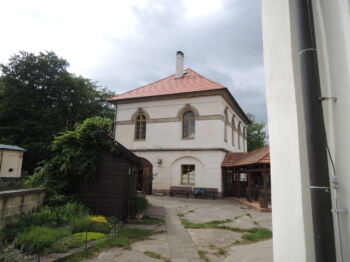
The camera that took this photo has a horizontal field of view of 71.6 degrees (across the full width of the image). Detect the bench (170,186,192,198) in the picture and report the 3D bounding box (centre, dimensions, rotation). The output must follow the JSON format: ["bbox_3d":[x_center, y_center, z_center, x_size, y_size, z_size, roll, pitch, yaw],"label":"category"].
[{"bbox_3d":[0.409,4.725,18.624,1.800,0.770,0.600,-3,-9,23],"label":"bench"}]

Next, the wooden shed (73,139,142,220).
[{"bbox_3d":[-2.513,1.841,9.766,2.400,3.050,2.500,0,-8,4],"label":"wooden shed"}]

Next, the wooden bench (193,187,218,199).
[{"bbox_3d":[2.207,4.640,17.851,1.880,0.770,0.600,-3,-9,23],"label":"wooden bench"}]

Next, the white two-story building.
[{"bbox_3d":[2.092,-0.763,27.754,10.900,14.200,16.400,-3,-9,23],"label":"white two-story building"}]

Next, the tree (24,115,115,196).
[{"bbox_3d":[-3.934,1.047,9.400,2.900,3.100,2.400,0,-8,4],"label":"tree"}]

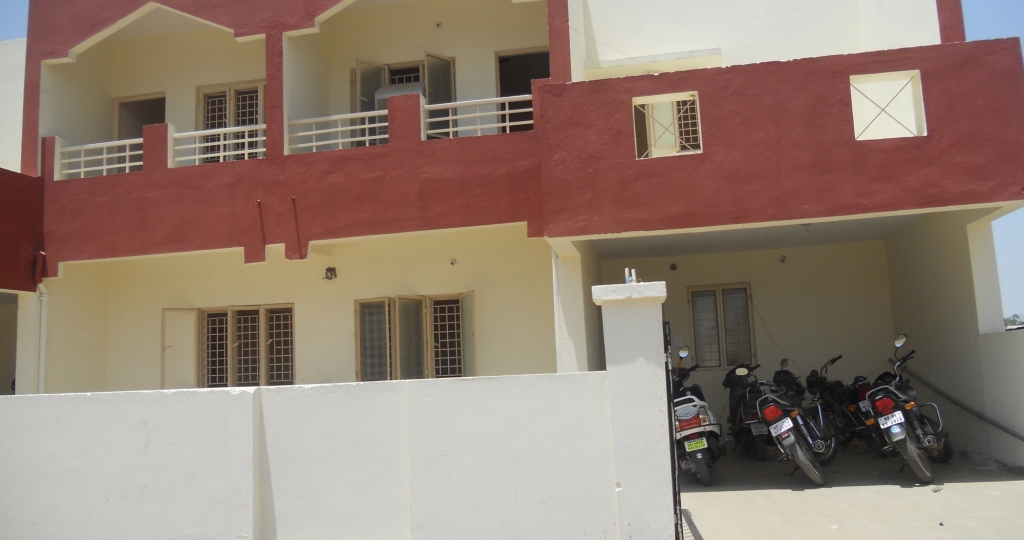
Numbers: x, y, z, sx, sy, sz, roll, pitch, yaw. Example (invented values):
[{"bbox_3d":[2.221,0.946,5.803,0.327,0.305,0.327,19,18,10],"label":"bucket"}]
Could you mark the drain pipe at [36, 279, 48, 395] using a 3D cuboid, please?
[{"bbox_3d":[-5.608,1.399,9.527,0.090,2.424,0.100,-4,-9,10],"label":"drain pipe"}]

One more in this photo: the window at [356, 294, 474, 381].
[{"bbox_3d":[-1.210,0.862,9.832,1.576,1.111,0.170,-4,-9,10],"label":"window"}]

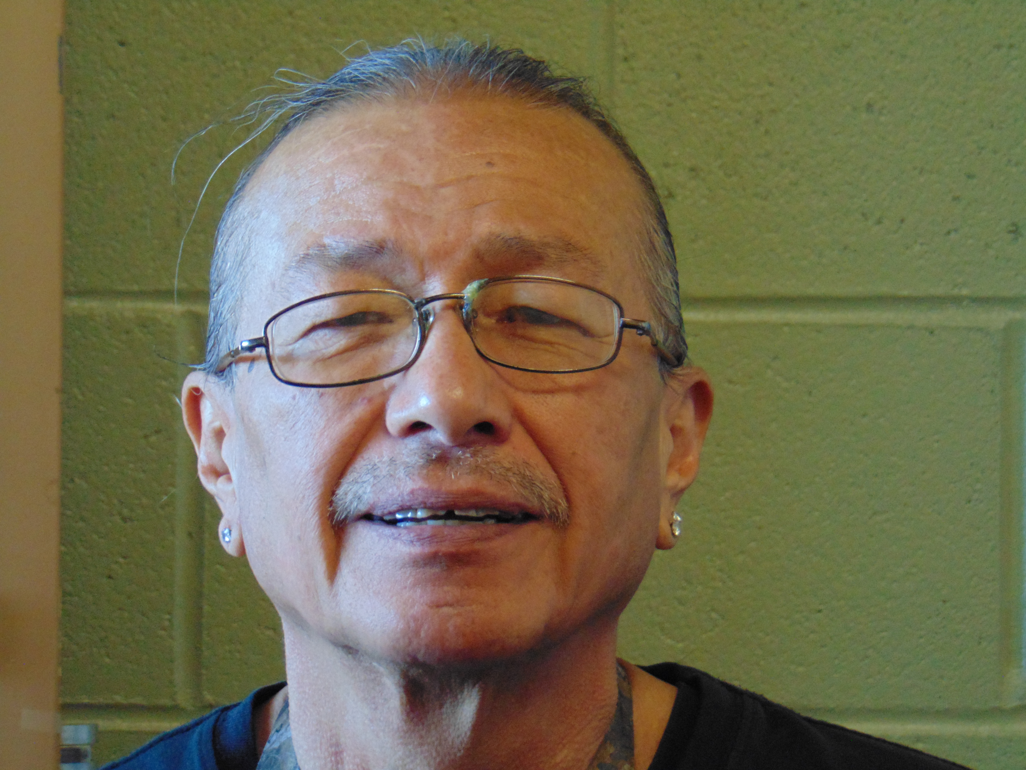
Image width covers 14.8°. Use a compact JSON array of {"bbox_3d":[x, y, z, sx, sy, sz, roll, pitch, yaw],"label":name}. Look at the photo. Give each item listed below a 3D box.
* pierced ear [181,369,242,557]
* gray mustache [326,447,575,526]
[{"bbox_3d":[-0.110,0.029,1.440,0.022,0.066,0.038,2,-14,-21],"label":"pierced ear"},{"bbox_3d":[-0.022,0.035,1.355,0.083,0.028,0.026,1,-12,-1],"label":"gray mustache"}]

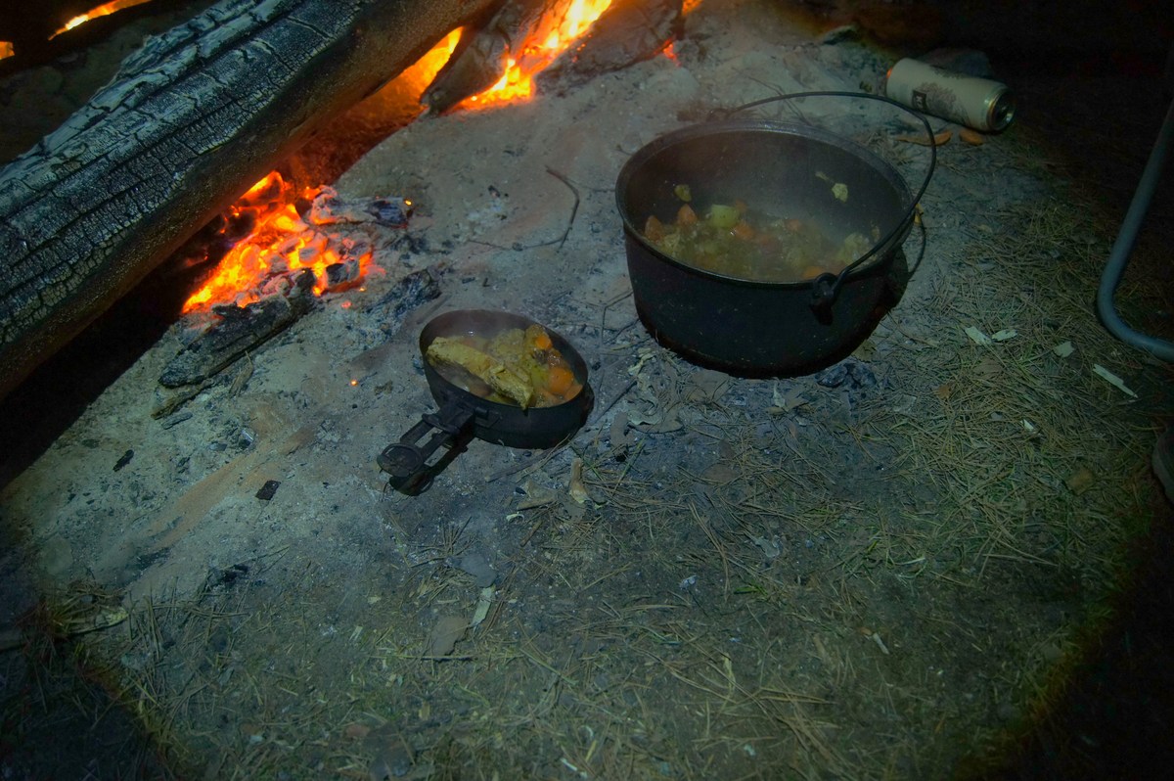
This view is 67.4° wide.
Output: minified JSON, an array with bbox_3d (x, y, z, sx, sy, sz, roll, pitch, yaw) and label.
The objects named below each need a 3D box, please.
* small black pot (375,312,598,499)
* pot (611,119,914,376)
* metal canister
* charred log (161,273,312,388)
[{"bbox_3d":[-0.110,0.017,0.825,0.184,0.063,0.209,26,51,24],"label":"small black pot"},{"bbox_3d":[0.180,-0.152,0.939,0.302,0.137,0.302,0,45,0],"label":"pot"},{"bbox_3d":[0.498,-0.408,1.215,0.066,0.066,0.168,-25,41,-22],"label":"metal canister"},{"bbox_3d":[-0.367,-0.063,0.929,0.047,0.032,0.197,29,52,26],"label":"charred log"}]

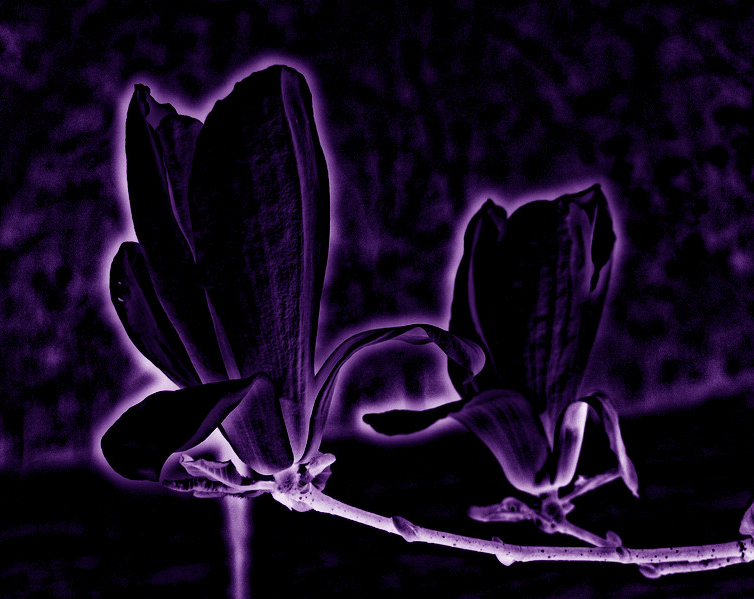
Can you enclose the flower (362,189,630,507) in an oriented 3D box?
[{"bbox_3d":[0.032,0.011,1.030,0.070,0.081,0.062,0,0,0],"label":"flower"}]

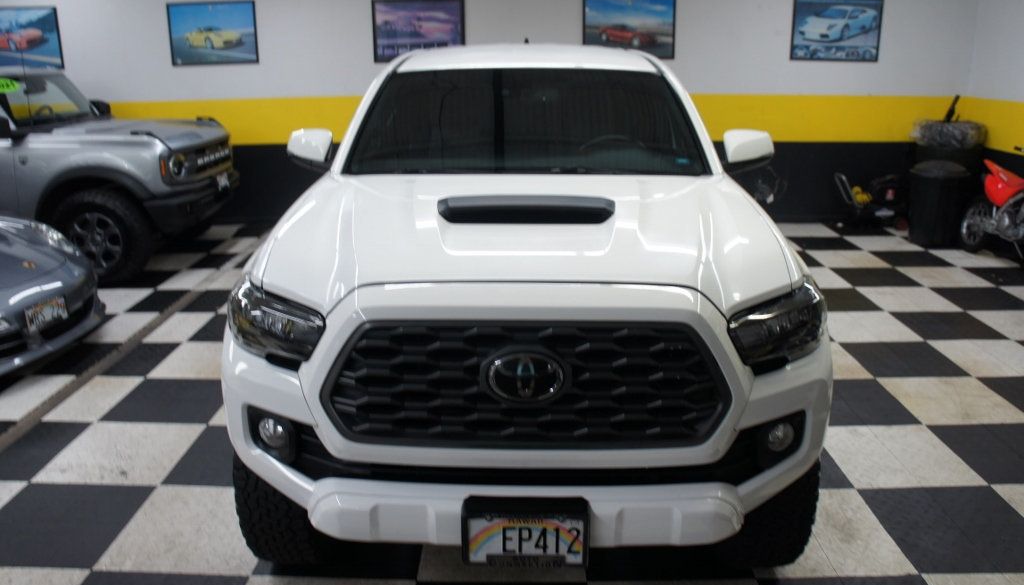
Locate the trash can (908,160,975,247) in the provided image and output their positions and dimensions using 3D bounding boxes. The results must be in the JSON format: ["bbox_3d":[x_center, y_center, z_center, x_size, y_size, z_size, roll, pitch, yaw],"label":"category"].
[{"bbox_3d":[4.253,-0.880,7.709,0.600,0.730,0.600,0,17,1],"label":"trash can"}]

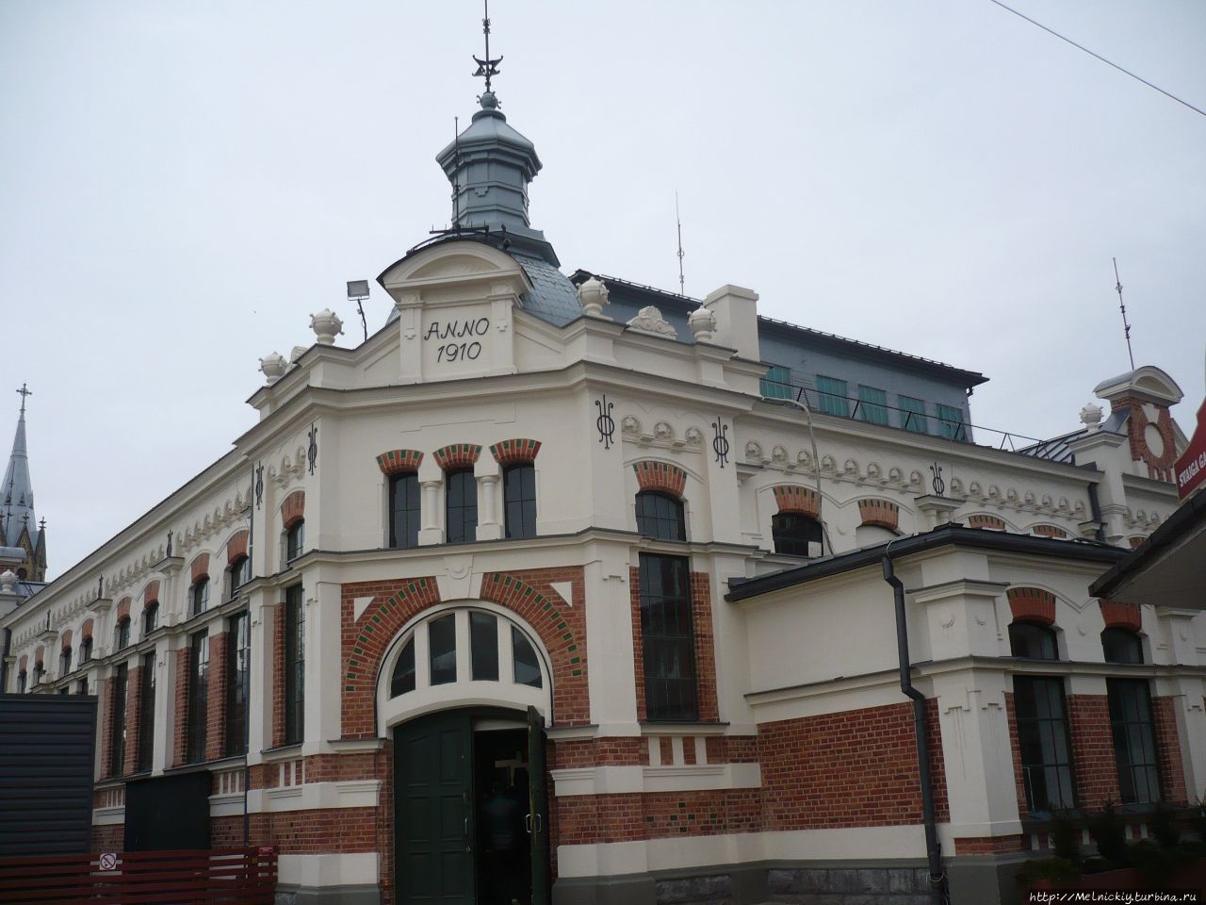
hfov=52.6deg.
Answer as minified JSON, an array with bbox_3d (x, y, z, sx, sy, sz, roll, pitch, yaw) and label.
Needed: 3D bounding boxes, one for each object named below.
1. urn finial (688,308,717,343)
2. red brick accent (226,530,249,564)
[{"bbox_3d":[1.564,-1.945,18.980,0.460,0.640,0.460,-3,-16,-1],"label":"urn finial"},{"bbox_3d":[-6.043,1.612,20.409,0.160,0.490,0.980,9,-20,-35],"label":"red brick accent"}]

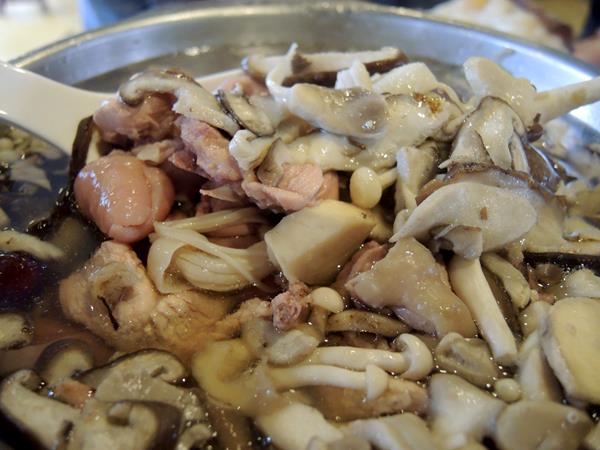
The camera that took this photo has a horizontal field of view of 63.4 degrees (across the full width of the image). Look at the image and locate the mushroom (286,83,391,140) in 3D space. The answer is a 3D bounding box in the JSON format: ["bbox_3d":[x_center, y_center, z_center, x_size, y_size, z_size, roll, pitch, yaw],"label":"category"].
[{"bbox_3d":[0.018,-0.058,0.246,0.052,0.018,0.024,8,37,6],"label":"mushroom"}]

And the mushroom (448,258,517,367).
[{"bbox_3d":[0.071,0.033,0.190,0.015,0.013,0.044,-18,69,-7],"label":"mushroom"}]

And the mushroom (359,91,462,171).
[{"bbox_3d":[0.057,-0.050,0.256,0.053,0.022,0.043,-2,41,-2],"label":"mushroom"}]

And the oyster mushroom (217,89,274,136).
[{"bbox_3d":[-0.028,-0.058,0.252,0.032,0.010,0.016,32,45,2],"label":"oyster mushroom"}]

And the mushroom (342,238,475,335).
[{"bbox_3d":[0.045,0.026,0.197,0.047,0.015,0.034,18,54,10],"label":"mushroom"}]

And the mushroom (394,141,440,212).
[{"bbox_3d":[0.057,-0.023,0.236,0.017,0.015,0.034,9,55,-29],"label":"mushroom"}]

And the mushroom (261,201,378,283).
[{"bbox_3d":[0.008,0.007,0.207,0.042,0.024,0.026,-19,42,-11],"label":"mushroom"}]

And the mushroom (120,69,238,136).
[{"bbox_3d":[-0.064,-0.065,0.256,0.060,0.024,0.020,17,30,6],"label":"mushroom"}]

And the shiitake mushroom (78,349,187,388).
[{"bbox_3d":[-0.059,0.051,0.172,0.036,0.012,0.013,-4,34,-4],"label":"shiitake mushroom"}]

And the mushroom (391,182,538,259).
[{"bbox_3d":[0.072,-0.002,0.216,0.059,0.017,0.031,-2,54,-9],"label":"mushroom"}]

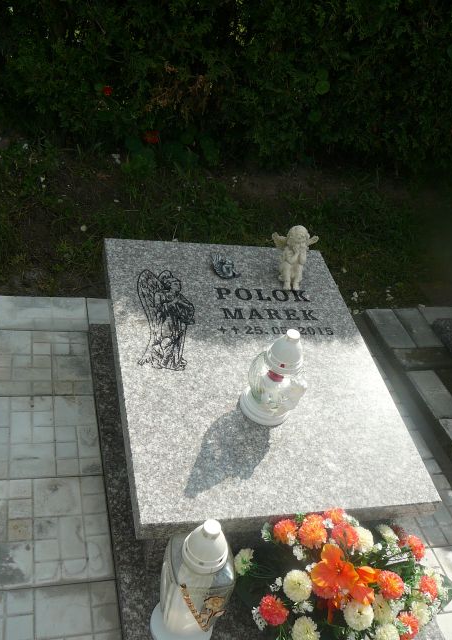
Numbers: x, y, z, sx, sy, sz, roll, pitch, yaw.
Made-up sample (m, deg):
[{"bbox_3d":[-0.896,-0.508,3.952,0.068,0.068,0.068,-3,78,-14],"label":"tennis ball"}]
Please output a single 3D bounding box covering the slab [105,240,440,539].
[{"bbox_3d":[0.057,0.097,1.531,0.622,0.048,0.821,1,44,-18],"label":"slab"}]

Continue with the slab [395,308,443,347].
[{"bbox_3d":[0.636,0.045,2.178,0.103,0.050,0.203,3,37,-17],"label":"slab"}]

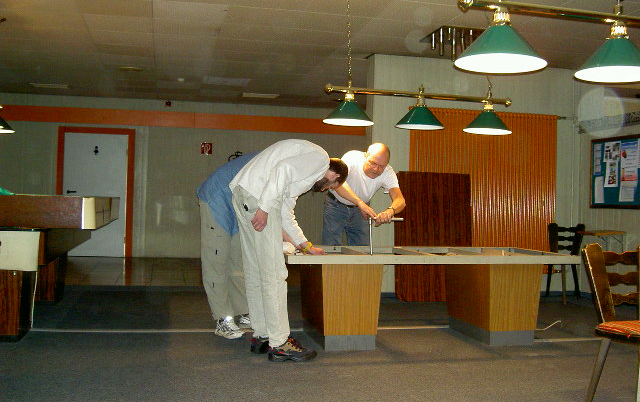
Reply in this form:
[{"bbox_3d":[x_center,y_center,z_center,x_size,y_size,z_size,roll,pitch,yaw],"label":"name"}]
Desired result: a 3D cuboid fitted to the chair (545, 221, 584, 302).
[{"bbox_3d":[2.636,0.665,7.929,0.430,0.840,0.460,1,0,38],"label":"chair"}]

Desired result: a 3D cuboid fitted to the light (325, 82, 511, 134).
[{"bbox_3d":[0.749,-0.701,5.407,1.480,0.330,0.385,1,0,-13],"label":"light"}]

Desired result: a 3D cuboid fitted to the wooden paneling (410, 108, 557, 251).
[{"bbox_3d":[1.854,-0.094,7.973,1.760,1.780,0.090,1,0,-13],"label":"wooden paneling"}]

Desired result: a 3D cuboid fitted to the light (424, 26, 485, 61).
[{"bbox_3d":[1.331,-1.407,6.874,0.630,0.310,0.630,1,0,-13],"label":"light"}]

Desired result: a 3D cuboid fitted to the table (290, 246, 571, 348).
[{"bbox_3d":[0.697,0.701,5.346,2.130,0.660,1.100,1,0,-13],"label":"table"}]

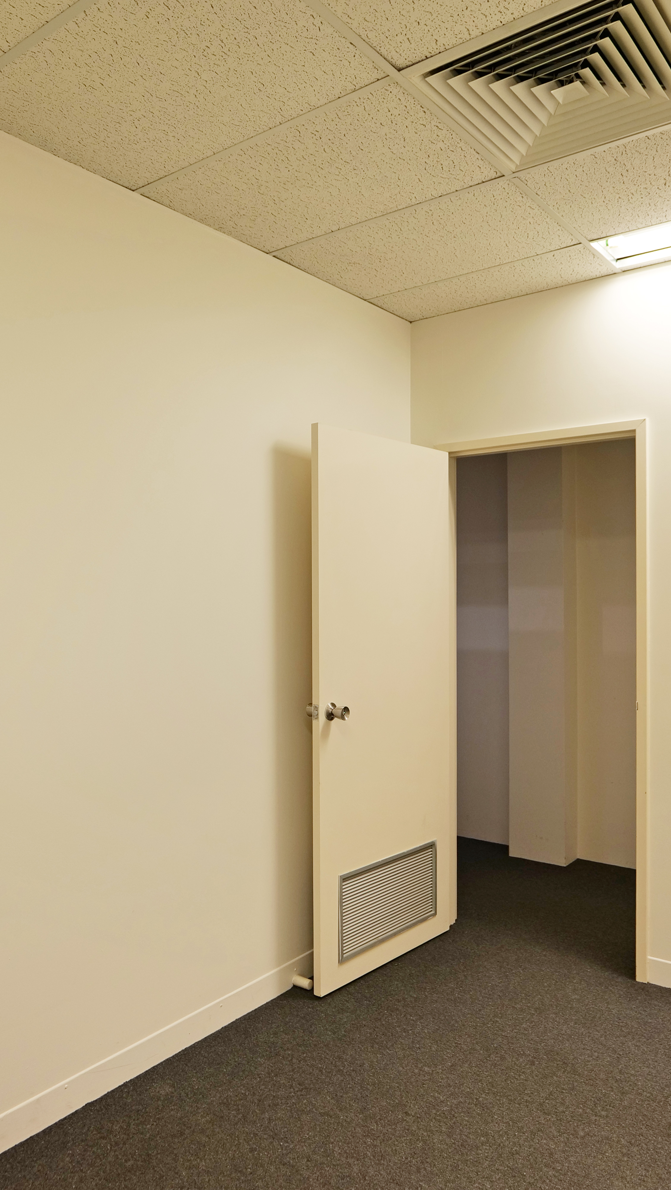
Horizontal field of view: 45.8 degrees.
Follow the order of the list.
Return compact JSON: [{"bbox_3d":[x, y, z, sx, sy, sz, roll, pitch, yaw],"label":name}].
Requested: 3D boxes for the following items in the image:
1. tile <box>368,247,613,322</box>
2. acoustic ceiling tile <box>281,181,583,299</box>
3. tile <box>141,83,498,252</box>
[{"bbox_3d":[0.622,-1.265,3.240,0.945,0.020,0.360,0,0,37],"label":"tile"},{"bbox_3d":[0.320,-1.260,2.870,0.945,0.020,0.585,0,0,37],"label":"acoustic ceiling tile"},{"bbox_3d":[-0.052,-1.255,2.415,0.945,0.020,0.585,0,0,37],"label":"tile"}]

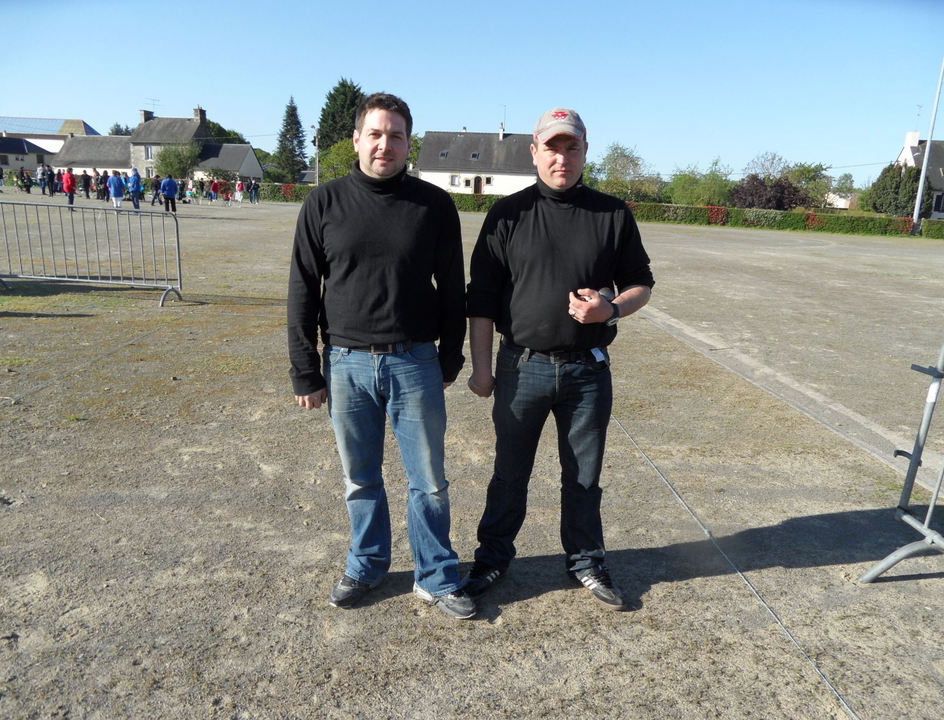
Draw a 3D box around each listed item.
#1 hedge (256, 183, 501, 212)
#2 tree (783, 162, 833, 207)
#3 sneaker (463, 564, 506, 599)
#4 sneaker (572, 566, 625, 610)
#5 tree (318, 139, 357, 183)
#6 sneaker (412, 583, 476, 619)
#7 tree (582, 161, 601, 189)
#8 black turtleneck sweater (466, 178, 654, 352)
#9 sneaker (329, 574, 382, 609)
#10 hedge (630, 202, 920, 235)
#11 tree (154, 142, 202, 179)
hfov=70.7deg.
[{"bbox_3d":[-6.742,-11.029,45.683,18.473,1.200,0.900,7,15,18],"label":"hedge"},{"bbox_3d":[21.399,-10.557,42.510,3.268,3.932,3.268,2,14,0],"label":"tree"},{"bbox_3d":[0.086,0.827,2.623,0.105,0.105,0.285,13,18,37],"label":"sneaker"},{"bbox_3d":[0.475,0.837,2.573,0.105,0.110,0.285,-9,18,-37],"label":"sneaker"},{"bbox_3d":[-12.842,-18.652,65.000,4.600,5.770,4.300,2,14,0],"label":"tree"},{"bbox_3d":[-0.112,0.852,2.496,0.290,0.105,0.108,16,20,42],"label":"sneaker"},{"bbox_3d":[10.152,-15.467,58.000,2.900,3.710,2.800,2,14,0],"label":"tree"},{"bbox_3d":[0.302,-0.317,2.290,0.640,0.600,0.350,2,14,0],"label":"black turtleneck sweater"},{"bbox_3d":[-0.406,0.829,2.539,0.108,0.105,0.290,10,16,29],"label":"sneaker"},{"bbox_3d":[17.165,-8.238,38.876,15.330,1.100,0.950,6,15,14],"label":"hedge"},{"bbox_3d":[-27.780,-18.126,63.000,4.500,5.140,4.300,2,14,0],"label":"tree"}]

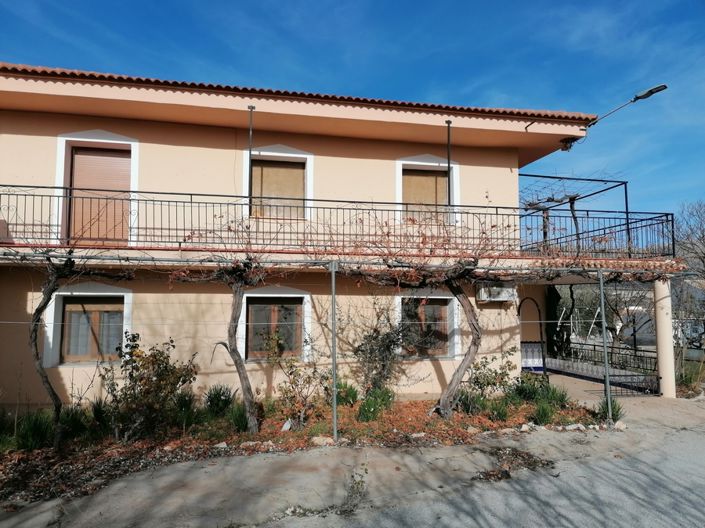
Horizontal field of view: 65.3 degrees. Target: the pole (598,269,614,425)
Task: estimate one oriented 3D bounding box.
[{"bbox_3d":[3.772,1.240,8.163,0.060,2.324,0.060,1,-6,-13],"label":"pole"}]

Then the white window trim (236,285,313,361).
[{"bbox_3d":[-1.526,1.179,10.800,1.439,1.526,0.120,1,-6,-13],"label":"white window trim"}]

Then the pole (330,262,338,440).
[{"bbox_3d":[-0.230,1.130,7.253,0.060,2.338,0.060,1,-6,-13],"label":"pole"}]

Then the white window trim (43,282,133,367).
[{"bbox_3d":[-4.799,1.104,10.054,1.439,1.526,0.120,1,-6,-13],"label":"white window trim"}]

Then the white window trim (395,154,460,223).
[{"bbox_3d":[1.628,-1.597,11.793,1.428,1.515,0.120,1,-6,-13],"label":"white window trim"}]

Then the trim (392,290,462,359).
[{"bbox_3d":[1.571,1.229,11.508,1.428,1.504,0.120,1,-6,-13],"label":"trim"}]

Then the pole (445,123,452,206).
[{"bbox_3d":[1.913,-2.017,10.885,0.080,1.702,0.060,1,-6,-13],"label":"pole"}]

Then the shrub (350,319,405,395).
[{"bbox_3d":[0.488,1.810,10.605,0.980,1.510,0.840,1,-6,-13],"label":"shrub"}]

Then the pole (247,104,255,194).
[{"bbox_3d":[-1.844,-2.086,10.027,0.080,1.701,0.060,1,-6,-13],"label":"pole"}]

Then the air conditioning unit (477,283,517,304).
[{"bbox_3d":[3.019,0.538,11.650,0.800,0.510,0.320,1,-6,-13],"label":"air conditioning unit"}]

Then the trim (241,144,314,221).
[{"bbox_3d":[-1.490,-1.641,11.080,1.395,1.548,0.120,1,-6,-13],"label":"trim"}]

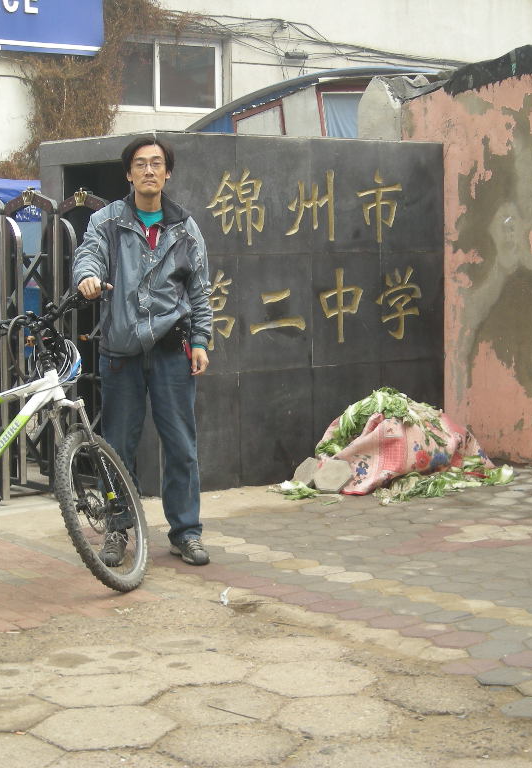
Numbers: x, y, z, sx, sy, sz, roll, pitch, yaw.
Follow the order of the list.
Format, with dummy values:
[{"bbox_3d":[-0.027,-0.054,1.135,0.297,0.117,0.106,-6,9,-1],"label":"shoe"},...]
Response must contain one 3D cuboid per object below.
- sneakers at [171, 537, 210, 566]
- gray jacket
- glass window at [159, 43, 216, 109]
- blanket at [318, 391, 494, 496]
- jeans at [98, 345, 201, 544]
[{"bbox_3d":[-0.321,0.704,7.580,0.110,0.110,0.290,-2,5,-18],"label":"sneakers"},{"bbox_3d":[-0.513,-0.451,7.500,0.570,0.690,0.400,-1,4,-2],"label":"gray jacket"},{"bbox_3d":[-0.848,-3.334,19.500,0.780,0.700,0.080,-4,6,-40],"label":"glass window"},{"bbox_3d":[0.777,0.315,10.050,0.880,0.500,0.600,-4,6,-38],"label":"blanket"},{"bbox_3d":[-0.492,0.234,7.620,0.420,0.910,0.300,-1,4,-2],"label":"jeans"}]

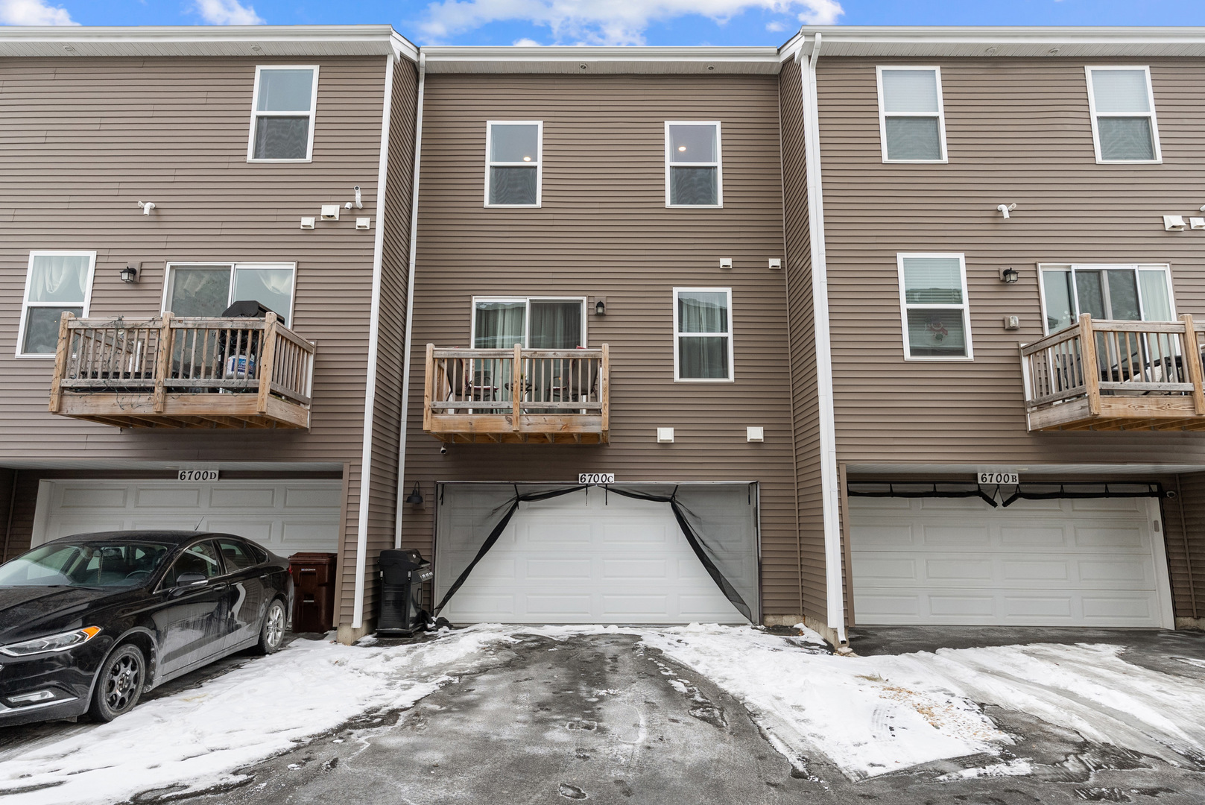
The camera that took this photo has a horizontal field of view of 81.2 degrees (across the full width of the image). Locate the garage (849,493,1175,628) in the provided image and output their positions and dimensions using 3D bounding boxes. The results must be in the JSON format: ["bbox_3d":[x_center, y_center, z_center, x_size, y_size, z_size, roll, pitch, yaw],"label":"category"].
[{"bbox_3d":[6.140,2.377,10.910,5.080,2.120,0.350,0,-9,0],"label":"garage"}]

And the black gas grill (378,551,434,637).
[{"bbox_3d":[-2.823,2.723,10.210,0.610,1.160,0.900,0,-9,0],"label":"black gas grill"}]

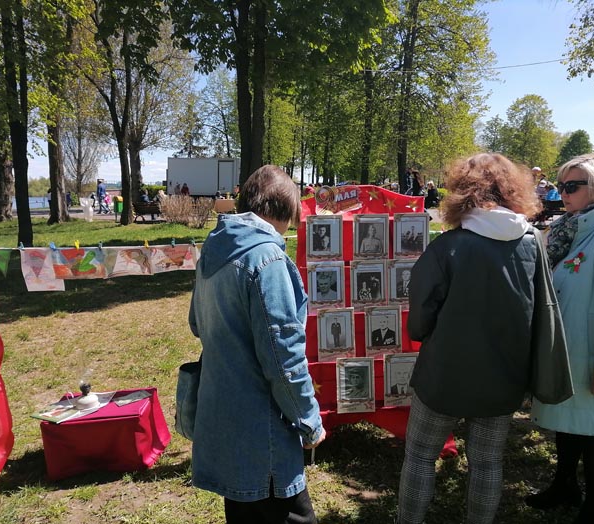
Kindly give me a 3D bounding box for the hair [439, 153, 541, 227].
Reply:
[{"bbox_3d":[0.627,-0.230,1.690,0.310,0.240,0.275,-2,8,-14],"label":"hair"}]

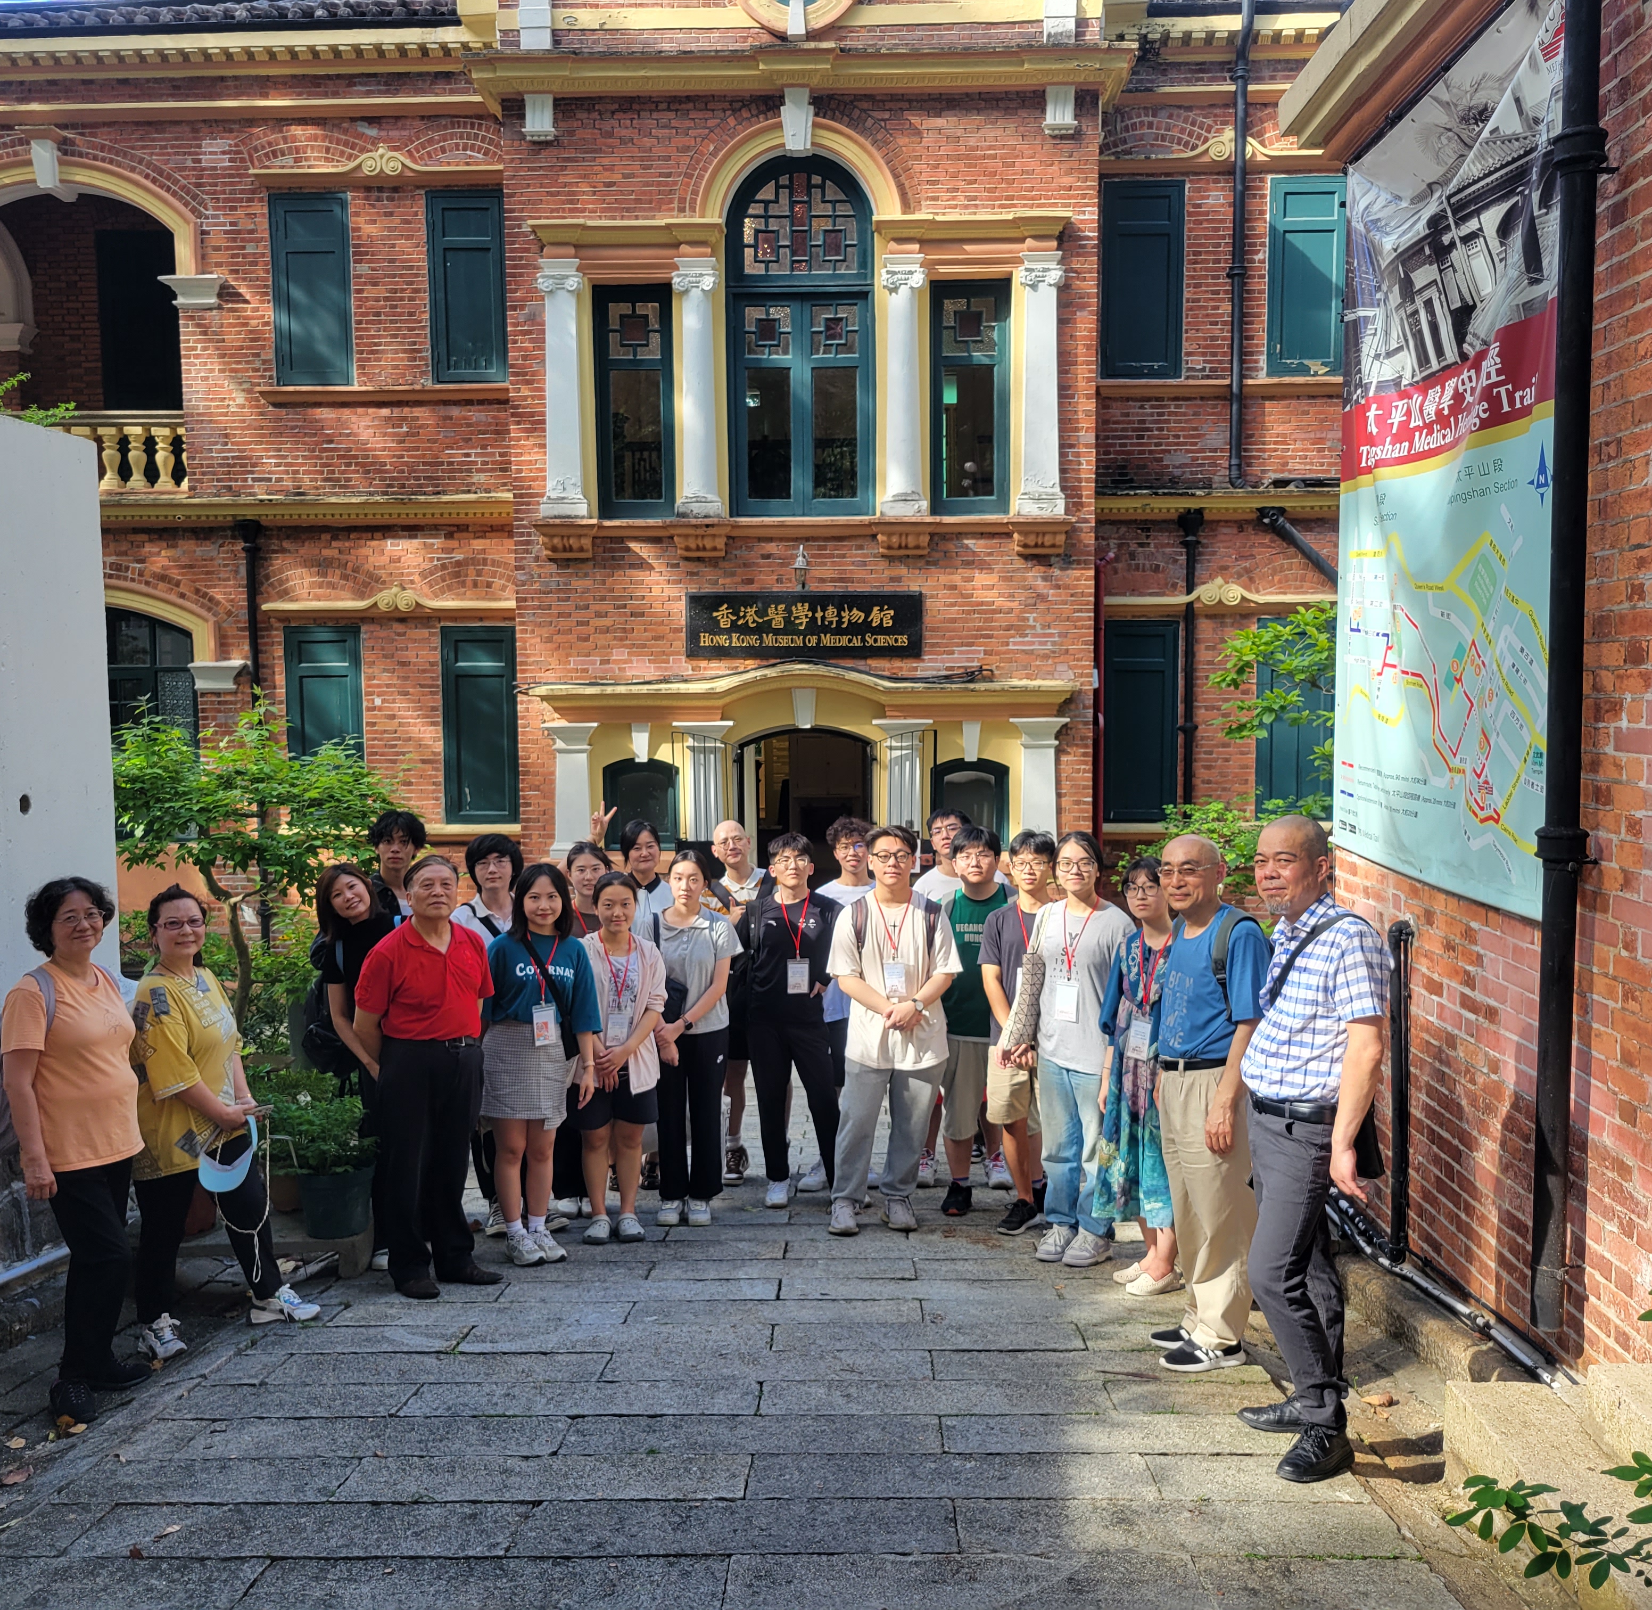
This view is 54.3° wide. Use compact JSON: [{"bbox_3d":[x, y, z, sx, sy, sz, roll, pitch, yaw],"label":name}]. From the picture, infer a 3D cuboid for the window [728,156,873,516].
[{"bbox_3d":[-0.238,-4.356,15.033,1.340,3.256,0.150,0,5,2],"label":"window"}]

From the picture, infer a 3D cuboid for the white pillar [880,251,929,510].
[{"bbox_3d":[0.725,-3.838,14.880,0.427,2.353,0.380,0,5,2],"label":"white pillar"}]

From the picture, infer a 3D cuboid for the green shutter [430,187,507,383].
[{"bbox_3d":[-3.575,-5.191,16.177,0.805,1.901,0.090,0,4,2],"label":"green shutter"}]

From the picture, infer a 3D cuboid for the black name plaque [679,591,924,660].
[{"bbox_3d":[-0.206,-1.672,15.103,2.220,0.623,0.070,0,5,2],"label":"black name plaque"}]

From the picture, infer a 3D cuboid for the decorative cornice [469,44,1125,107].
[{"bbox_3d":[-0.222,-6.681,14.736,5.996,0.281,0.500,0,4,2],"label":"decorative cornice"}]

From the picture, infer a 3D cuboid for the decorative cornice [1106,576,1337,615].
[{"bbox_3d":[3.976,-2.090,16.073,2.573,0.382,0.180,0,4,2],"label":"decorative cornice"}]

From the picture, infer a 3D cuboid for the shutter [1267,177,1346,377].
[{"bbox_3d":[4.776,-5.207,15.918,0.804,1.952,0.090,0,4,2],"label":"shutter"}]

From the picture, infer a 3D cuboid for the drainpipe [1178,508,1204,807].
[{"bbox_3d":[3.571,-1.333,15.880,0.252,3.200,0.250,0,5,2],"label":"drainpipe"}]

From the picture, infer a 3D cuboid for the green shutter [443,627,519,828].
[{"bbox_3d":[-3.486,-0.809,16.350,0.787,2.002,0.070,0,5,2],"label":"green shutter"}]

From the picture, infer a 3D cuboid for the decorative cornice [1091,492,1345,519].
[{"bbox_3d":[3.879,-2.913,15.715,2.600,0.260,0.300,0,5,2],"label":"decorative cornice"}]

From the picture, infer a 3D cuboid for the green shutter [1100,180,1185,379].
[{"bbox_3d":[3.131,-5.190,15.970,0.826,1.943,0.090,0,4,2],"label":"green shutter"}]

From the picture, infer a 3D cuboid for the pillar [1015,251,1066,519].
[{"bbox_3d":[1.982,-3.841,14.897,0.428,2.389,0.360,0,4,2],"label":"pillar"}]

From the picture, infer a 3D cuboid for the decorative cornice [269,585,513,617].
[{"bbox_3d":[-4.361,-2.064,16.332,2.741,0.337,0.180,0,4,2],"label":"decorative cornice"}]

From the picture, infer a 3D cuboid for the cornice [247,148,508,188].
[{"bbox_3d":[-4.318,-6.217,15.788,2.580,0.380,0.160,0,5,2],"label":"cornice"}]

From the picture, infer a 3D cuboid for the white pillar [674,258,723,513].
[{"bbox_3d":[-1.164,-3.839,14.994,0.441,2.352,0.360,0,4,2],"label":"white pillar"}]

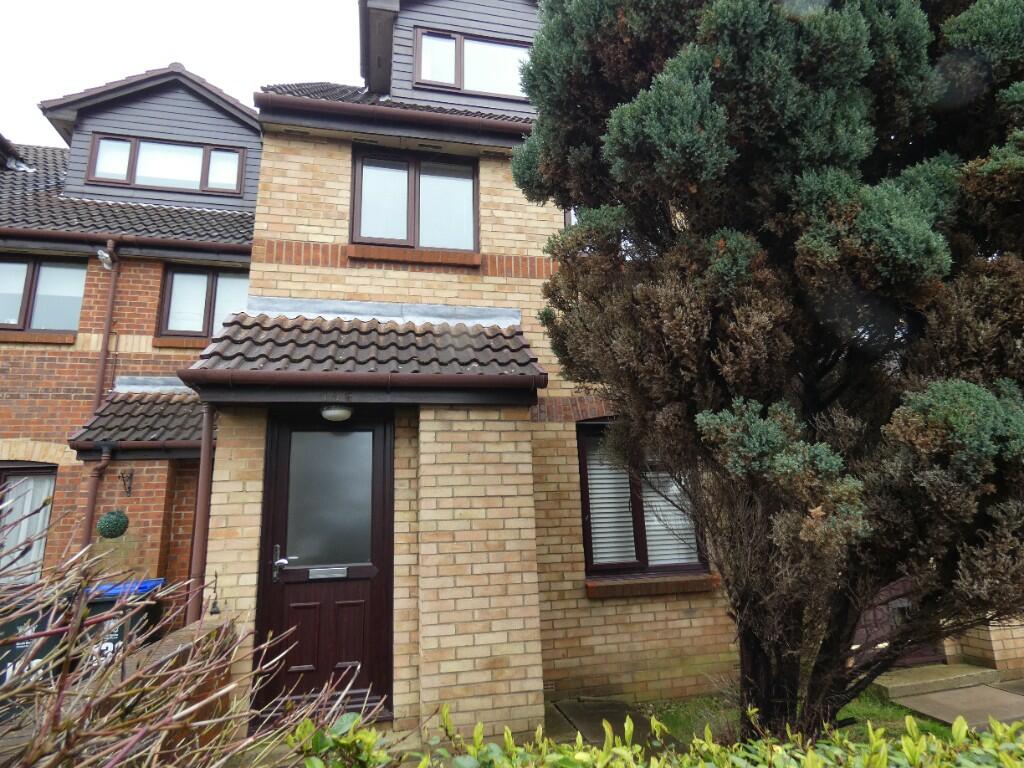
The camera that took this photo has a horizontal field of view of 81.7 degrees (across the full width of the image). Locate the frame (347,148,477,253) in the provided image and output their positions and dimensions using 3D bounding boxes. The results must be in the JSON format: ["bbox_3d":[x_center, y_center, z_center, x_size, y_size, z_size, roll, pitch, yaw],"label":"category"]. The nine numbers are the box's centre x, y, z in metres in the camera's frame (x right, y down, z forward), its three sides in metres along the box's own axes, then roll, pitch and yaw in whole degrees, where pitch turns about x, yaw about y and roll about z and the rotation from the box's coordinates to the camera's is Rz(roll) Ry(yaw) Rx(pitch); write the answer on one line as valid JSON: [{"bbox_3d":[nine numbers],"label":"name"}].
[{"bbox_3d":[-0.893,-1.728,5.557,1.185,1.034,0.080,1,-14,-13],"label":"frame"}]

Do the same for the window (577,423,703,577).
[{"bbox_3d":[1.158,1.029,5.358,1.186,1.358,0.080,1,-14,-13],"label":"window"}]

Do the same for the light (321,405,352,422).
[{"bbox_3d":[-1.191,0.197,4.024,0.200,0.105,0.200,1,-14,-13],"label":"light"}]

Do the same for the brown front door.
[{"bbox_3d":[-1.273,1.227,4.111,0.893,2.073,0.080,1,-14,-13],"label":"brown front door"}]

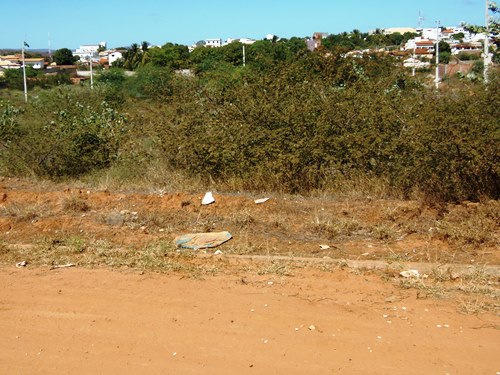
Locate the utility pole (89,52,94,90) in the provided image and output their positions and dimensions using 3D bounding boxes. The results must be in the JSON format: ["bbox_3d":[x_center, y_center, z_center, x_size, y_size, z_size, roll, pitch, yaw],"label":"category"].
[{"bbox_3d":[-26.075,-18.873,100.000,0.300,7.000,0.300,-4,13,-14],"label":"utility pole"}]

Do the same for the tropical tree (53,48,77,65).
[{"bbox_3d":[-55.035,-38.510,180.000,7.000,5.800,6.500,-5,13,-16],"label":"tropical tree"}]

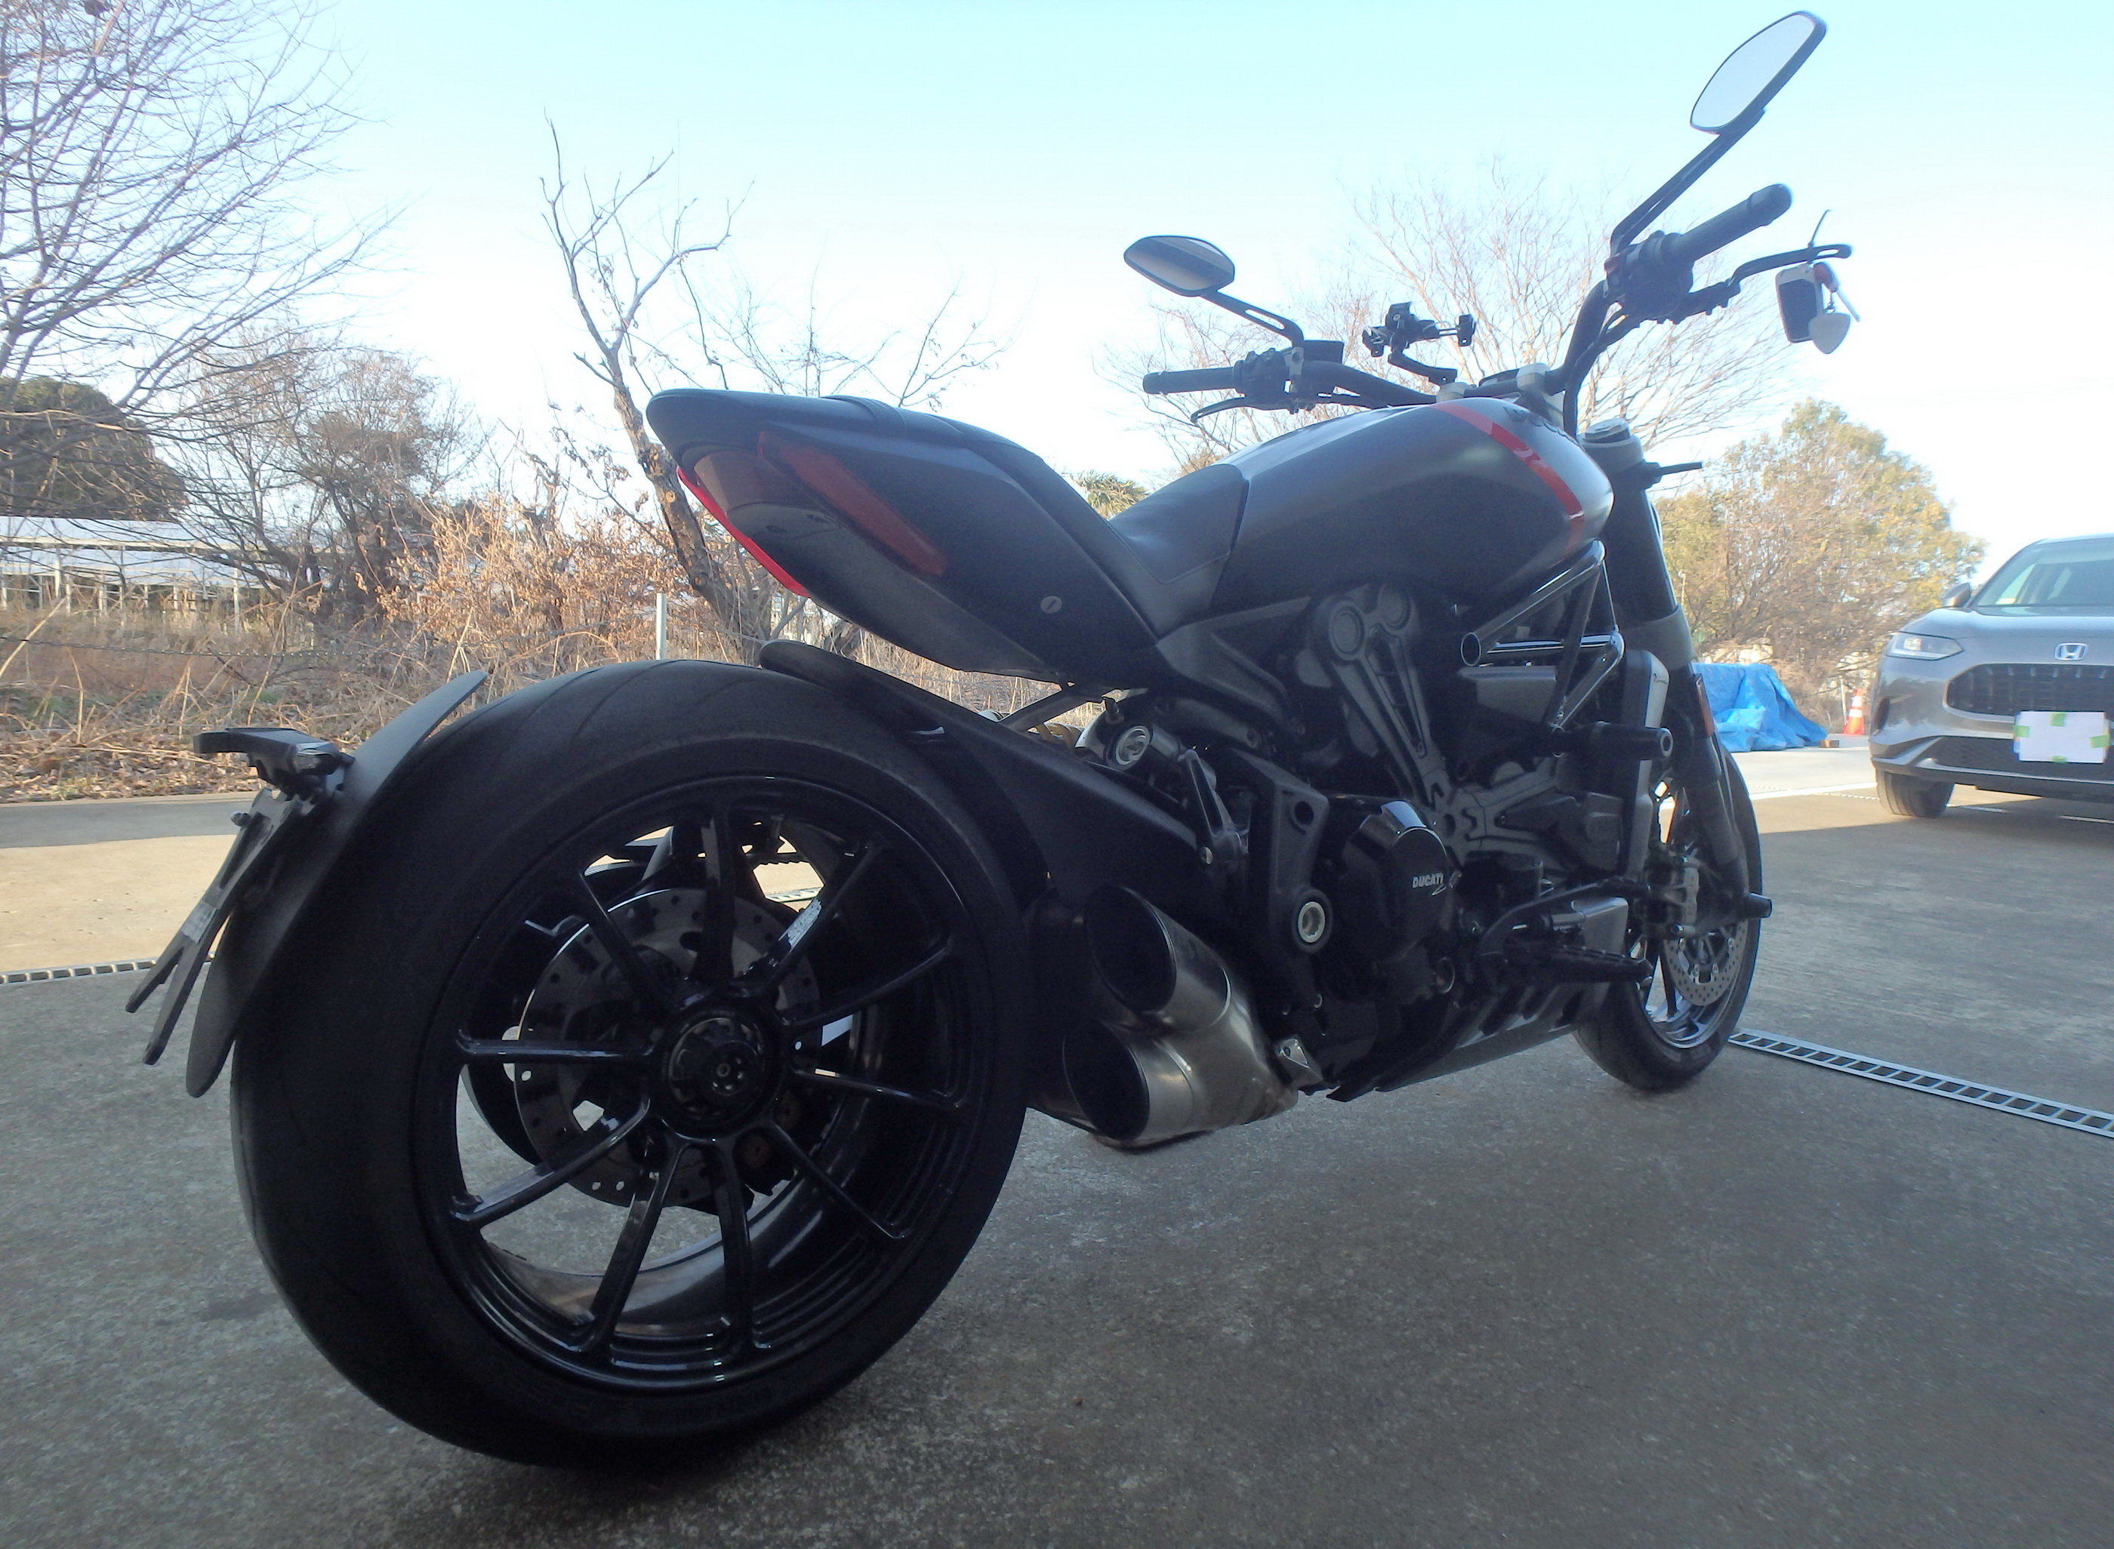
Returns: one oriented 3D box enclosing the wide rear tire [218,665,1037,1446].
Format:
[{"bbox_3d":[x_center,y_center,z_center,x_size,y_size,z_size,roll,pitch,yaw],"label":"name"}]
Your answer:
[{"bbox_3d":[-0.306,0.230,1.073,0.648,0.648,0.240,-3,4,-37],"label":"wide rear tire"}]

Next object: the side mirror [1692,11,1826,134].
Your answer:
[{"bbox_3d":[0.718,-0.719,1.317,0.030,0.085,0.165,13,-23,-14],"label":"side mirror"}]

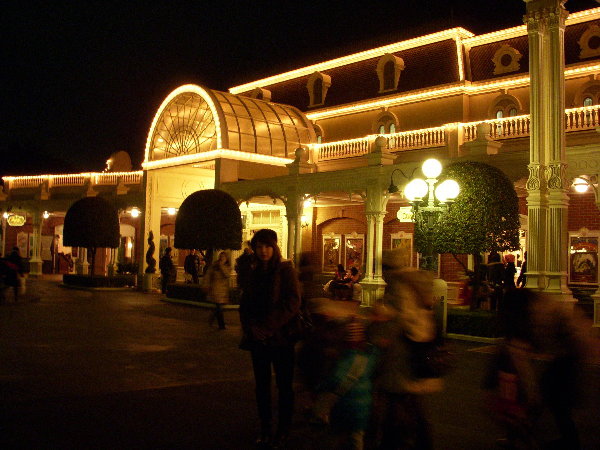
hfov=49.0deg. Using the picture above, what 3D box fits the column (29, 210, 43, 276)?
[{"bbox_3d":[-12.986,0.876,32.400,0.480,3.150,0.460,0,-3,27],"label":"column"}]

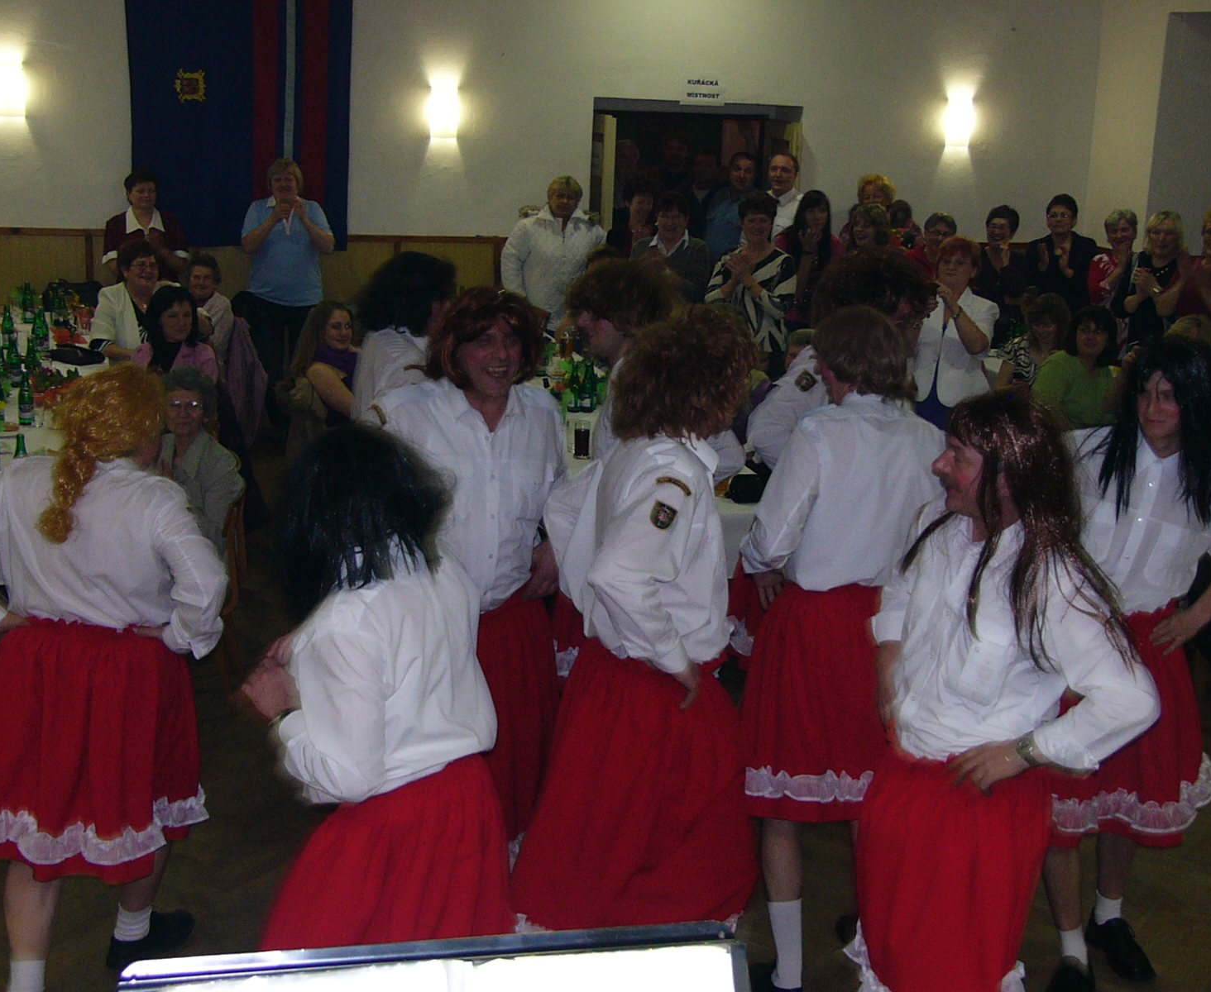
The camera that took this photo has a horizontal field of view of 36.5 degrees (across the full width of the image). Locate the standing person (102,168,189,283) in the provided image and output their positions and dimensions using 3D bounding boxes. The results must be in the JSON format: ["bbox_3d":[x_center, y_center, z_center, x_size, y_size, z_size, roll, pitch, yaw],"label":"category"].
[{"bbox_3d":[-2.537,-1.024,10.204,0.520,1.563,0.360,-4,16,-20],"label":"standing person"}]

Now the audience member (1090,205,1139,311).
[{"bbox_3d":[3.061,-0.948,11.243,0.480,1.613,0.380,7,14,18],"label":"audience member"}]

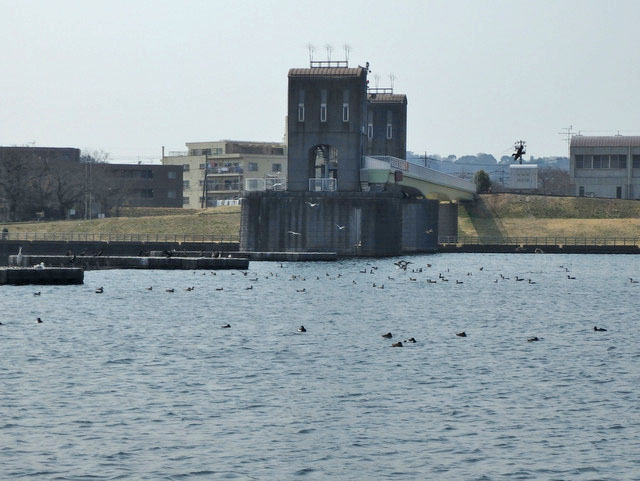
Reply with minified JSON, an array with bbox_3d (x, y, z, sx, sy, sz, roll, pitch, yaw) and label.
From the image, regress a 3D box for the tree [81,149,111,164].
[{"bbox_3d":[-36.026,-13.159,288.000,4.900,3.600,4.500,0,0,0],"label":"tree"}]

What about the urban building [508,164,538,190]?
[{"bbox_3d":[29.298,-9.057,258.000,3.900,3.700,2.600,0,0,0],"label":"urban building"}]

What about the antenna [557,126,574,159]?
[{"bbox_3d":[37.283,-14.853,272.000,2.600,5.000,1.300,0,0,0],"label":"antenna"}]

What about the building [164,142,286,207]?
[{"bbox_3d":[-15.601,-10.912,306.000,11.500,12.000,20.000,0,0,-44],"label":"building"}]

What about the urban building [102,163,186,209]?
[{"bbox_3d":[-27.351,-8.121,275.000,12.800,6.600,7.500,0,0,-25],"label":"urban building"}]

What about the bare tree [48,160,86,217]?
[{"bbox_3d":[-36.725,-7.533,260.000,5.300,8.700,5.000,0,0,0],"label":"bare tree"}]

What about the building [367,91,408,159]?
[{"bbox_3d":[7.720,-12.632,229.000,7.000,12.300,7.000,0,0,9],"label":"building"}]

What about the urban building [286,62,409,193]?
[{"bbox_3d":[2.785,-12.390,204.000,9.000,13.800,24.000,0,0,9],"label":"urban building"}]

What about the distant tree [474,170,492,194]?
[{"bbox_3d":[22.958,-8.144,252.000,2.500,3.400,2.500,0,0,0],"label":"distant tree"}]

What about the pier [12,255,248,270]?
[{"bbox_3d":[-12.120,1.467,113.000,15.300,0.850,2.000,0,0,-21],"label":"pier"}]

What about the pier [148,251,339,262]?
[{"bbox_3d":[-6.521,1.397,151.000,16.200,0.750,2.000,0,0,-21],"label":"pier"}]

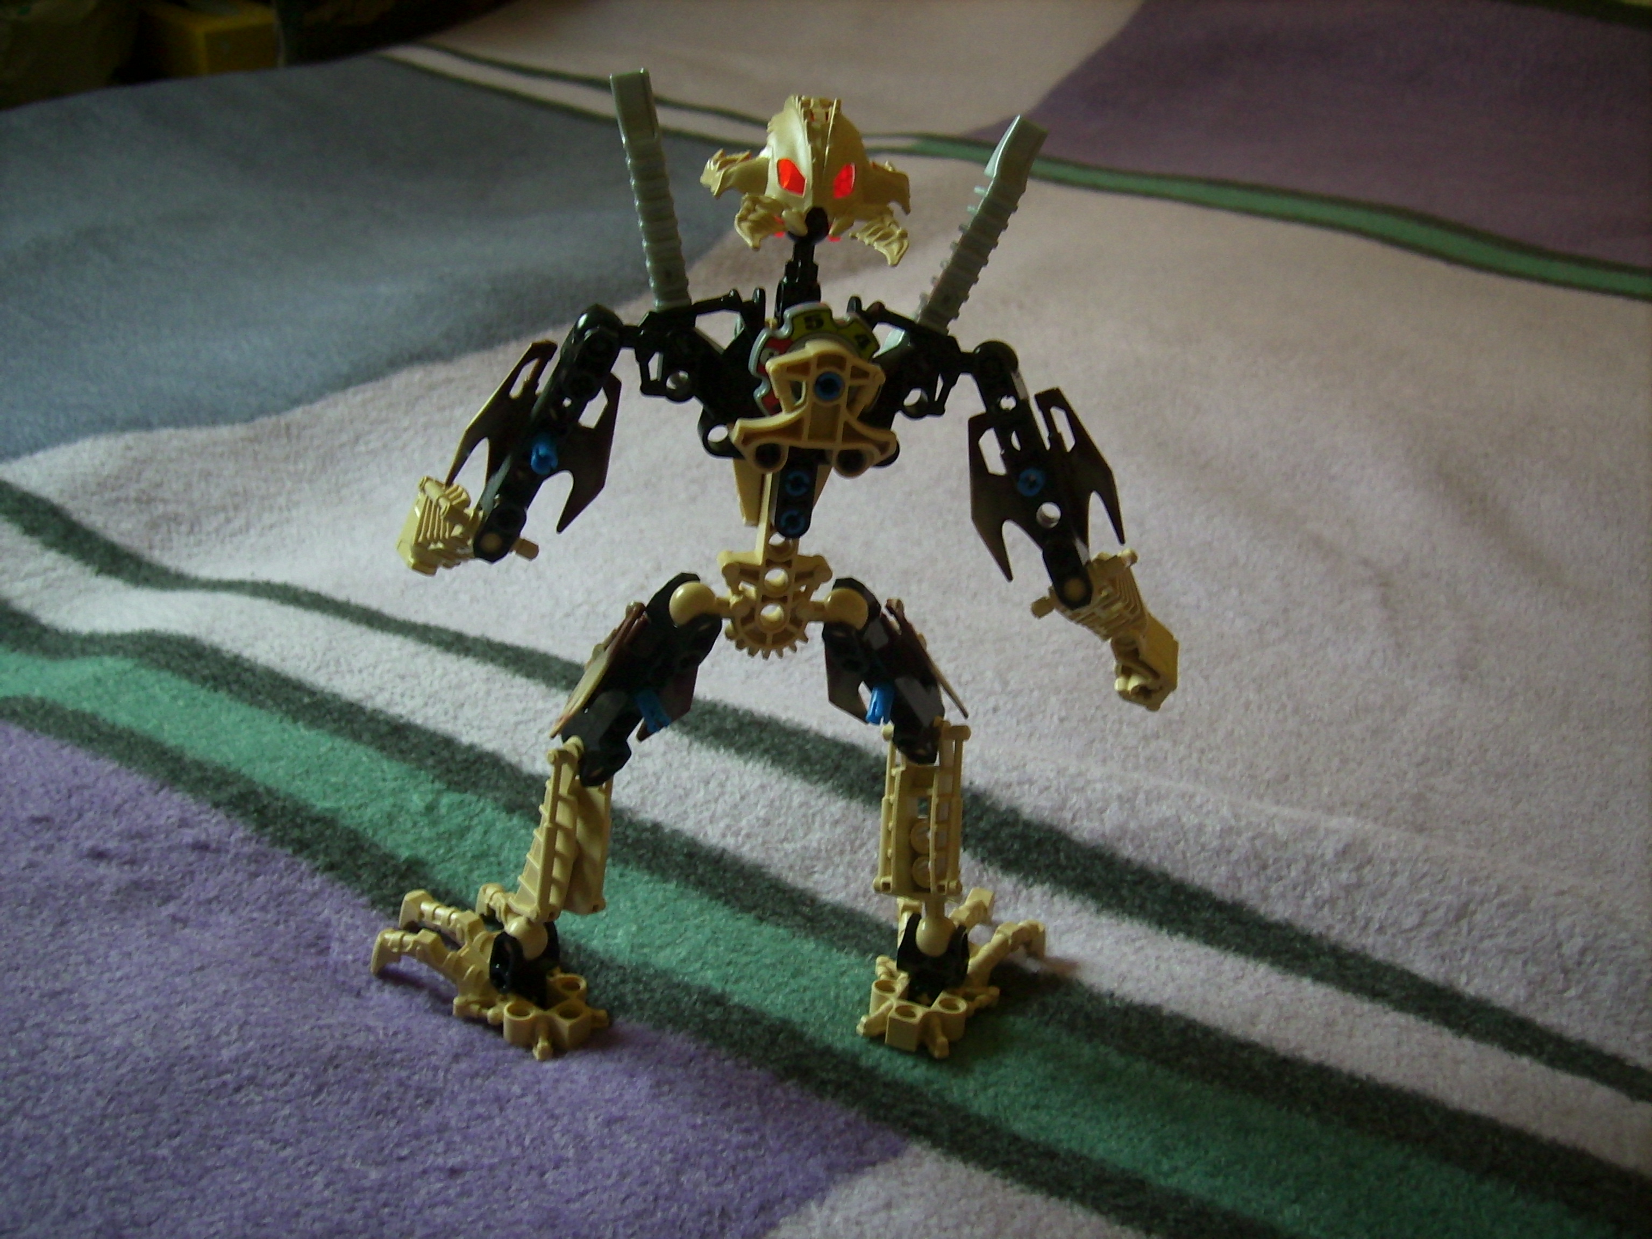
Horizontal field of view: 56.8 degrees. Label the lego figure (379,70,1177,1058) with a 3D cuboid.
[{"bbox_3d":[-0.013,-0.001,0.333,0.173,0.215,0.080,-2,26,-17],"label":"lego figure"}]

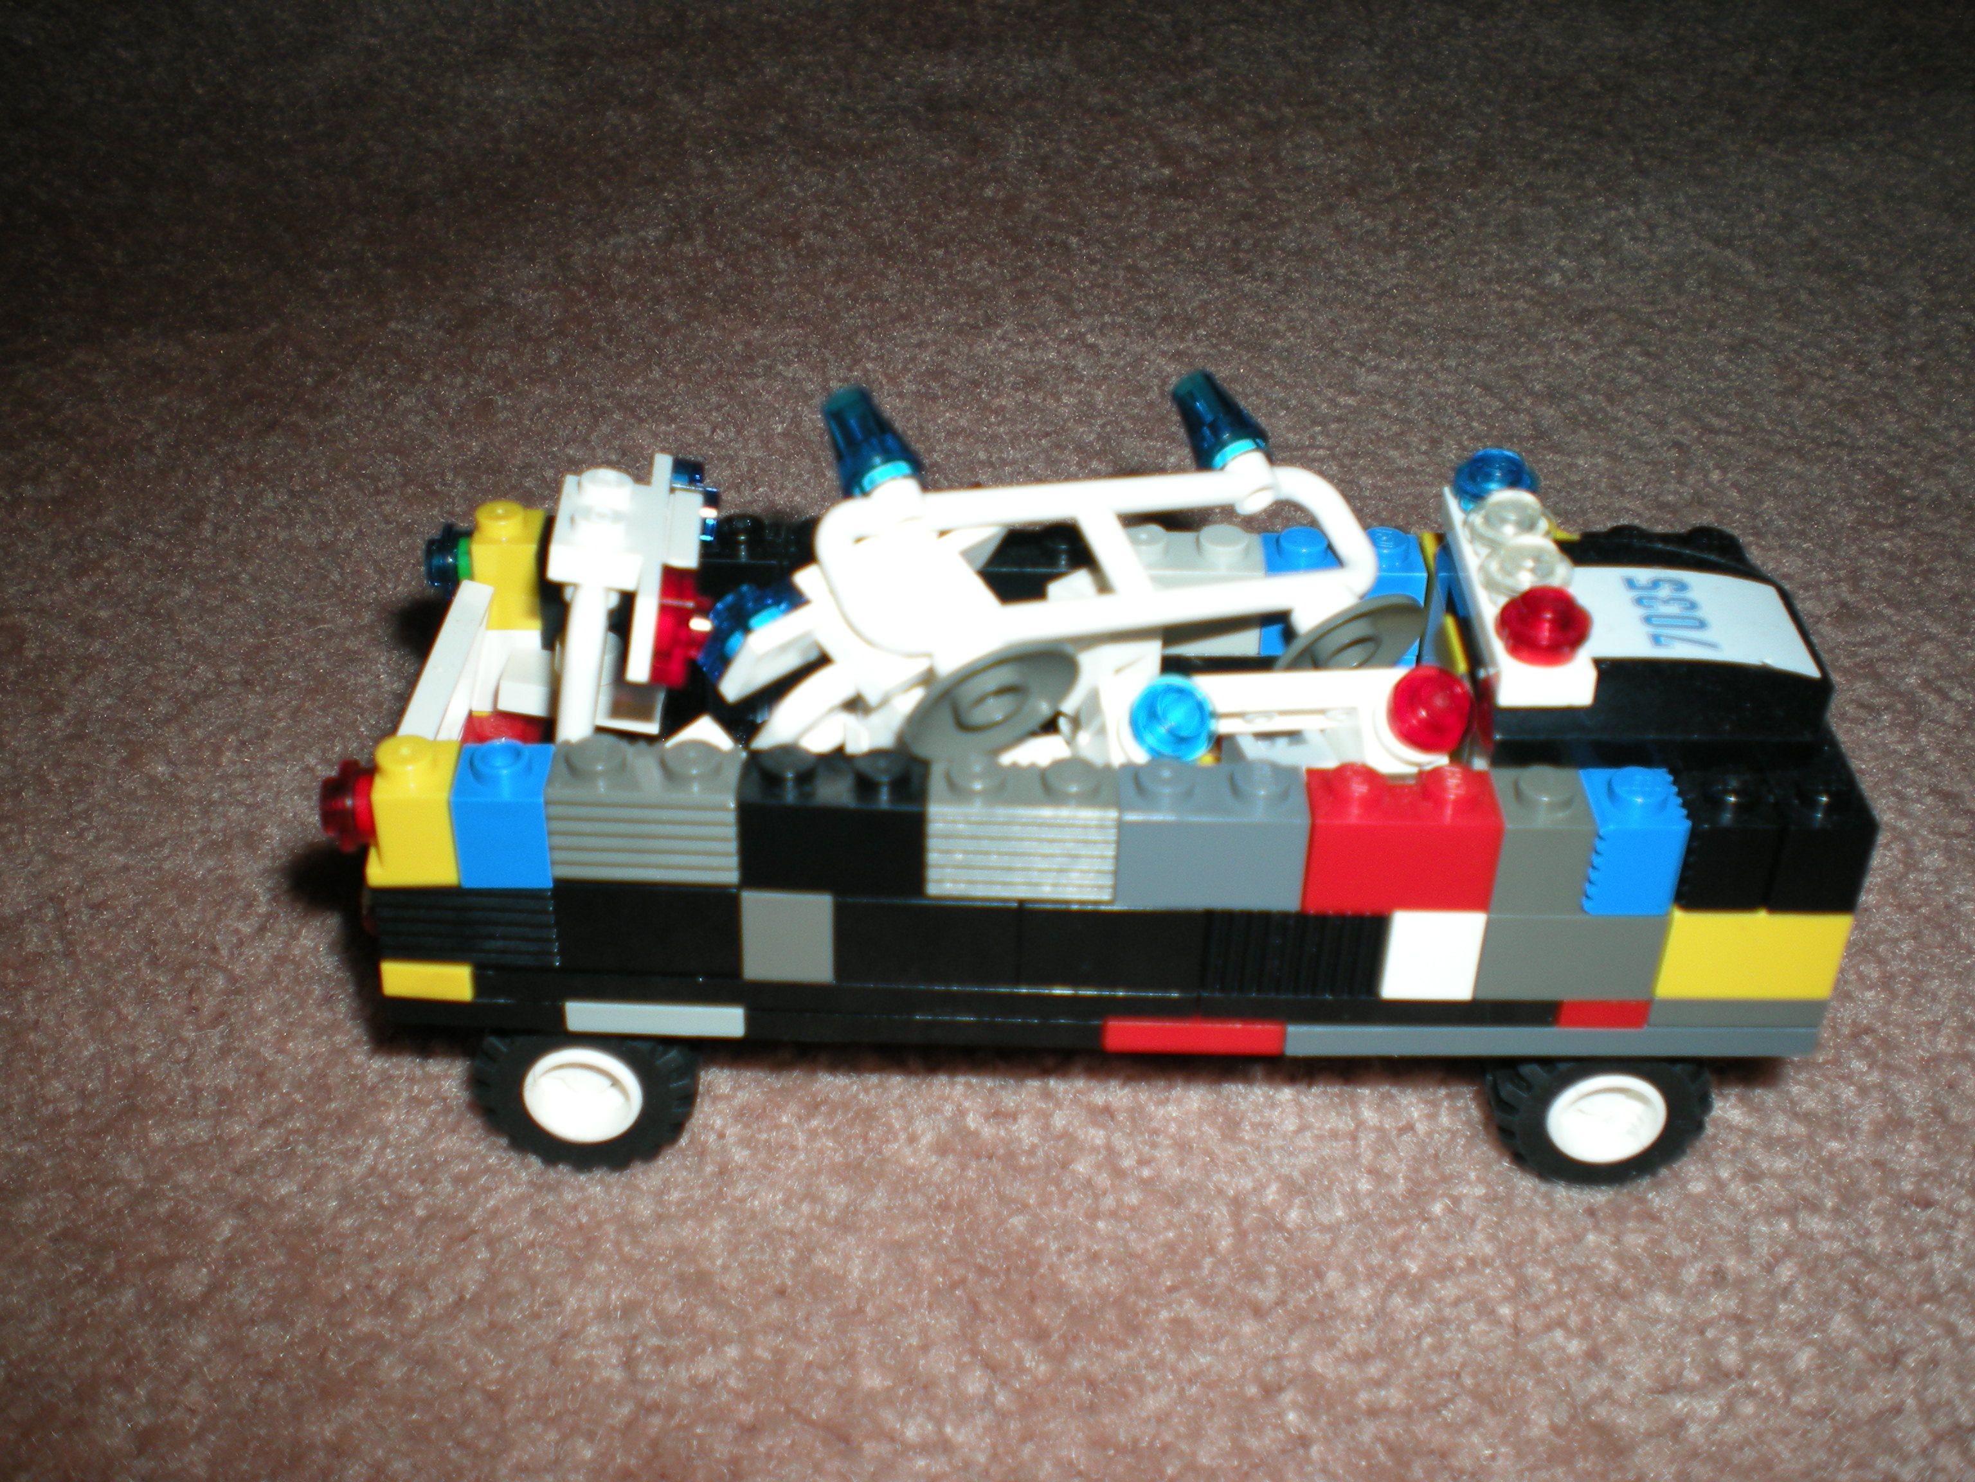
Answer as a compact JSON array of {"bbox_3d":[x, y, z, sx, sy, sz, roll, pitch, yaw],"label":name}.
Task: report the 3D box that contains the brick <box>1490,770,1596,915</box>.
[{"bbox_3d":[0.047,0.008,0.186,0.008,0.011,0.008,1,35,0],"label":"brick"}]

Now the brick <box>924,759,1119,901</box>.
[{"bbox_3d":[0.003,0.007,0.186,0.016,0.011,0.008,1,35,0],"label":"brick"}]

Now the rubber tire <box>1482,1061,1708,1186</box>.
[{"bbox_3d":[0.058,0.032,0.208,0.021,0.021,0.012,1,35,0],"label":"rubber tire"}]

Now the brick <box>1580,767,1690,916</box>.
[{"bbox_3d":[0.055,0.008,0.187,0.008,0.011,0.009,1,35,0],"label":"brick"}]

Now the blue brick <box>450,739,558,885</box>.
[{"bbox_3d":[-0.041,0.006,0.185,0.008,0.011,0.008,1,35,0],"label":"blue brick"}]

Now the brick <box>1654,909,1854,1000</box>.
[{"bbox_3d":[0.067,0.016,0.192,0.016,0.011,0.008,1,35,0],"label":"brick"}]

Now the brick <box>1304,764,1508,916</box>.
[{"bbox_3d":[0.035,0.008,0.186,0.016,0.011,0.008,1,35,0],"label":"brick"}]

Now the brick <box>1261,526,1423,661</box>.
[{"bbox_3d":[0.035,-0.015,0.219,0.016,0.011,0.008,1,35,0],"label":"brick"}]

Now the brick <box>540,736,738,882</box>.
[{"bbox_3d":[-0.029,0.006,0.186,0.016,0.011,0.008,1,35,0],"label":"brick"}]

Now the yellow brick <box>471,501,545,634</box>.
[{"bbox_3d":[-0.048,-0.018,0.218,0.008,0.011,0.008,1,35,0],"label":"yellow brick"}]

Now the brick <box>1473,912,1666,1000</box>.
[{"bbox_3d":[0.051,0.016,0.192,0.016,0.010,0.008,1,35,0],"label":"brick"}]

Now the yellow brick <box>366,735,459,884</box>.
[{"bbox_3d":[-0.049,0.006,0.185,0.008,0.011,0.008,1,35,0],"label":"yellow brick"}]

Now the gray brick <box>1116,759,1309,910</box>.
[{"bbox_3d":[0.019,0.008,0.186,0.016,0.011,0.008,1,35,0],"label":"gray brick"}]

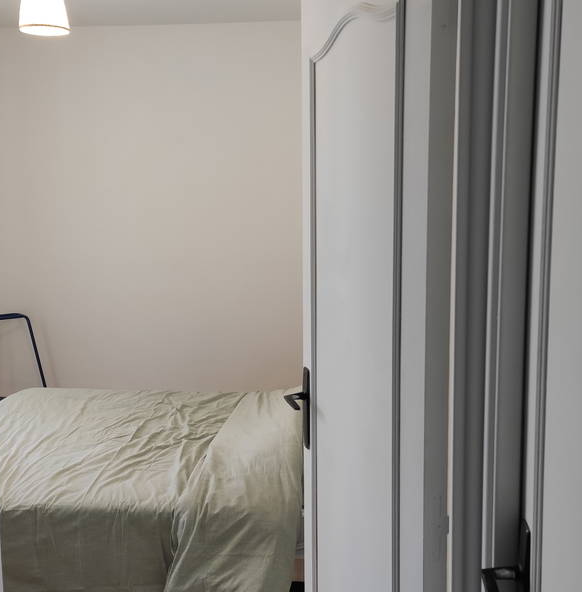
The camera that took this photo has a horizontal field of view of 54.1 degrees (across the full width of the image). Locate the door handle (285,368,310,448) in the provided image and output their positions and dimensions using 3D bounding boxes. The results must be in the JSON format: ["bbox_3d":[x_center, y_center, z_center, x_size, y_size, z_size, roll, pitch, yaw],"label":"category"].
[{"bbox_3d":[0.028,0.315,1.521,0.064,0.227,0.132,-2,6,-14],"label":"door handle"}]

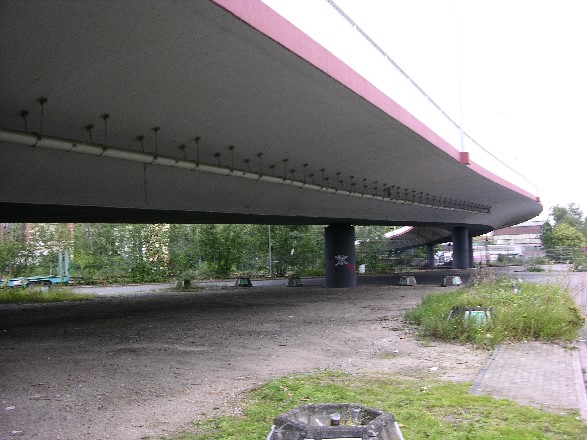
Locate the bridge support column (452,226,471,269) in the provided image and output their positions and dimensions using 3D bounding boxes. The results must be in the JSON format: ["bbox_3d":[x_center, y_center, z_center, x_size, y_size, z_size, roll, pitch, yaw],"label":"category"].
[{"bbox_3d":[14.422,2.398,51.000,1.340,3.500,1.340,-1,-3,0],"label":"bridge support column"}]

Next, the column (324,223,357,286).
[{"bbox_3d":[2.453,1.922,31.401,1.609,3.254,1.609,-2,-4,4],"label":"column"}]

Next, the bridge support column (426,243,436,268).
[{"bbox_3d":[23.919,6.214,103.000,1.340,4.200,1.340,-1,-3,0],"label":"bridge support column"}]

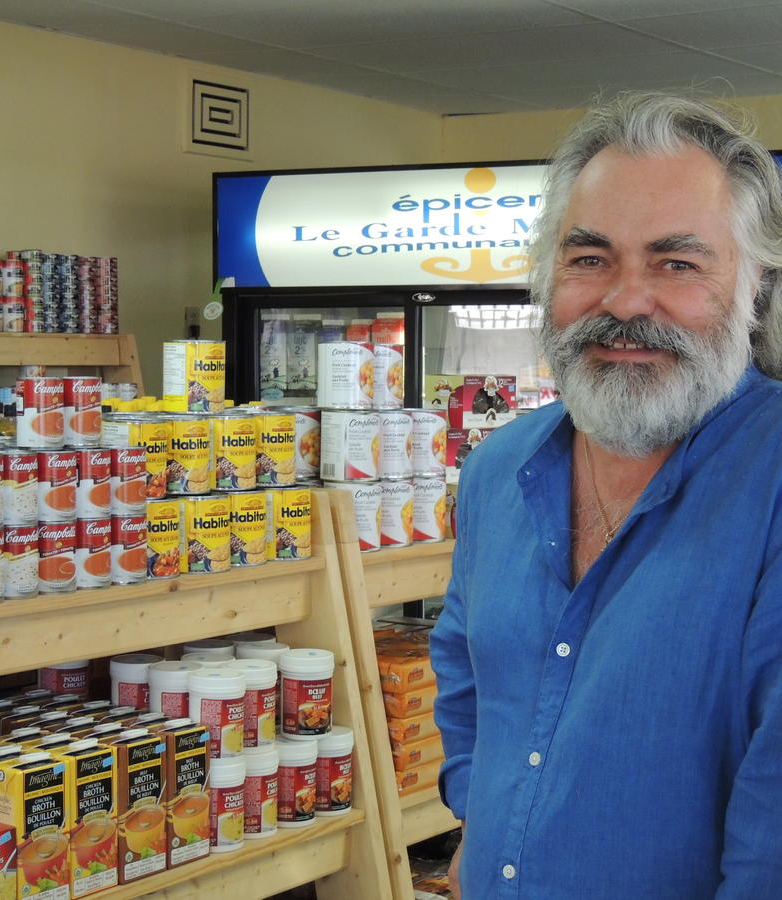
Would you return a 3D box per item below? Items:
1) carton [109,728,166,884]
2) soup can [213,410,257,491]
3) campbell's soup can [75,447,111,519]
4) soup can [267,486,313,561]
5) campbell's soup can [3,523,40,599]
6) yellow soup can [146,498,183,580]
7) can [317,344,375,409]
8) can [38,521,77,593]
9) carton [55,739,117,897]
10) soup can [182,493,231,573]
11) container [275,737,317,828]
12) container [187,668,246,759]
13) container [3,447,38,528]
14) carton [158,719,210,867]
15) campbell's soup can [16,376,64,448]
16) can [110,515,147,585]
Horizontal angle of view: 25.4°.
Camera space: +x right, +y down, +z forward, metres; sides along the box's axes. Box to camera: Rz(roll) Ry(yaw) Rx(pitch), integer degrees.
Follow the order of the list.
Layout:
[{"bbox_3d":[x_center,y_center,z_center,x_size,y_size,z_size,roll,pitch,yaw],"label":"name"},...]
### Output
[{"bbox_3d":[-0.380,0.516,2.523,0.061,0.202,0.092,3,4,40],"label":"carton"},{"bbox_3d":[-0.270,0.003,2.828,0.102,0.119,0.102,0,3,0],"label":"soup can"},{"bbox_3d":[-0.443,0.047,2.537,0.066,0.102,0.066,0,3,0],"label":"campbell's soup can"},{"bbox_3d":[-0.186,0.122,2.927,0.103,0.119,0.103,0,3,0],"label":"soup can"},{"bbox_3d":[-0.522,0.152,2.407,0.067,0.102,0.067,0,3,0],"label":"campbell's soup can"},{"bbox_3d":[-0.371,0.132,2.632,0.102,0.119,0.102,0,3,0],"label":"yellow soup can"},{"bbox_3d":[-0.079,-0.134,3.112,0.102,0.119,0.102,0,3,0],"label":"can"},{"bbox_3d":[-0.479,0.150,2.459,0.067,0.102,0.067,0,3,0],"label":"can"},{"bbox_3d":[-0.439,0.520,2.449,0.061,0.202,0.092,2,4,36],"label":"carton"},{"bbox_3d":[-0.305,0.131,2.740,0.103,0.119,0.103,0,3,0],"label":"soup can"},{"bbox_3d":[-0.161,0.532,2.794,0.087,0.132,0.087,0,3,0],"label":"container"},{"bbox_3d":[-0.265,0.406,2.657,0.087,0.132,0.087,0,3,0],"label":"container"},{"bbox_3d":[-0.528,0.053,2.431,0.066,0.102,0.066,2,4,38],"label":"container"},{"bbox_3d":[-0.324,0.513,2.595,0.061,0.202,0.092,2,4,36],"label":"carton"},{"bbox_3d":[-0.512,-0.054,2.529,0.066,0.102,0.066,0,3,0],"label":"campbell's soup can"},{"bbox_3d":[-0.393,0.144,2.560,0.067,0.102,0.067,0,3,0],"label":"can"}]

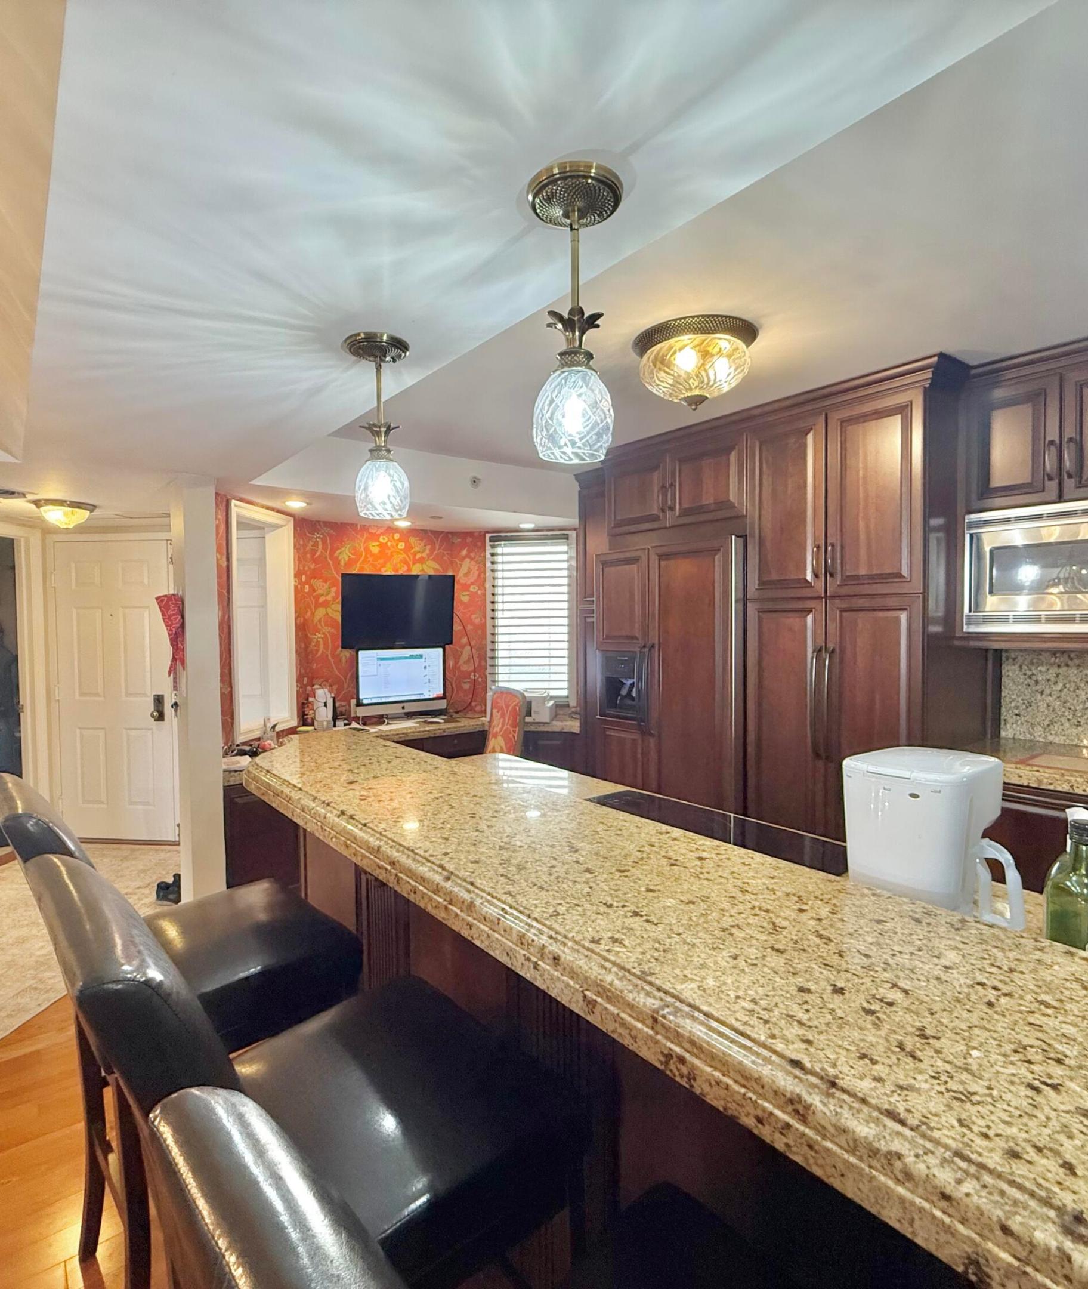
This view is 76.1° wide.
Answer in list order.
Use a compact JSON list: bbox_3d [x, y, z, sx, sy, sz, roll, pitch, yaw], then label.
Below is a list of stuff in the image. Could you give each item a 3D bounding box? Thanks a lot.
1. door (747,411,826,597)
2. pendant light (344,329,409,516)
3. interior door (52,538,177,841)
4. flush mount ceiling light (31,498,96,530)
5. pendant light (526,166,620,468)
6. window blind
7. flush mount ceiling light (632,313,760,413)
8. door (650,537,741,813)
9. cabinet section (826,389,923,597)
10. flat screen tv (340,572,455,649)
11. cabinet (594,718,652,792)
[{"bbox_3d":[1.100,-0.603,3.144,0.022,0.781,0.388,-2,2,-39],"label":"door"},{"bbox_3d":[-0.425,-0.552,1.801,0.164,0.440,0.164,-2,2,-38],"label":"pendant light"},{"bbox_3d":[-2.909,0.321,4.741,0.816,2.030,0.044,0,2,6],"label":"interior door"},{"bbox_3d":[-2.638,-0.707,3.824,0.299,0.145,0.299,0,2,0],"label":"flush mount ceiling light"},{"bbox_3d":[0.053,-0.514,1.120,0.153,0.419,0.153,0,2,0],"label":"pendant light"},{"bbox_3d":[-0.105,-0.202,5.284,0.641,1.271,0.060,0,2,6],"label":"window blind"},{"bbox_3d":[0.553,-0.986,2.551,0.450,0.248,0.450,0,2,0],"label":"flush mount ceiling light"},{"bbox_3d":[0.764,0.363,3.491,0.110,1.735,0.522,-2,2,-39],"label":"door"},{"bbox_3d":[1.365,-0.609,2.885,0.029,0.791,0.400,-2,2,-38],"label":"cabinet section"},{"bbox_3d":[-1.029,-0.239,4.940,0.875,0.503,0.060,-2,6,-39],"label":"flat screen tv"},{"bbox_3d":[0.657,0.765,4.193,0.499,0.701,0.491,-2,2,-38],"label":"cabinet"}]

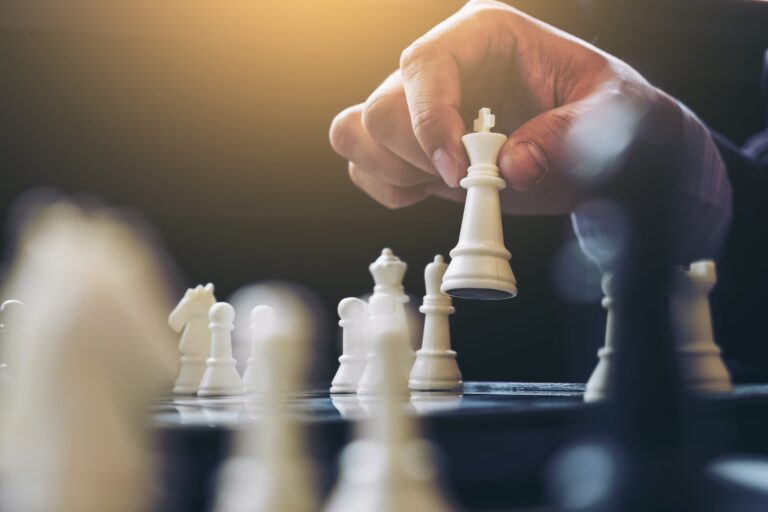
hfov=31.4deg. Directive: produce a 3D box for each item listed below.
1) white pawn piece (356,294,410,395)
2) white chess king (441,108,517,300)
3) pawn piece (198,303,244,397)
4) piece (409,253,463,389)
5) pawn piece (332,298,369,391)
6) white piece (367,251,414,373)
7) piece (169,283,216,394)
[{"bbox_3d":[0.000,0.035,0.541,0.021,0.040,0.021,-1,-4,0],"label":"white pawn piece"},{"bbox_3d":[0.042,-0.024,0.580,0.032,0.080,0.032,2,-12,0],"label":"white chess king"},{"bbox_3d":[-0.069,0.040,0.585,0.021,0.040,0.021,-1,-4,0],"label":"pawn piece"},{"bbox_3d":[0.023,0.028,0.583,0.024,0.058,0.024,-1,-4,0],"label":"piece"},{"bbox_3d":[-0.013,0.037,0.571,0.021,0.040,0.021,-1,-4,0],"label":"pawn piece"},{"bbox_3d":[0.002,0.030,0.675,0.028,0.068,0.028,-1,-4,0],"label":"white piece"},{"bbox_3d":[-0.073,0.032,0.530,0.022,0.043,0.021,0,-4,0],"label":"piece"}]

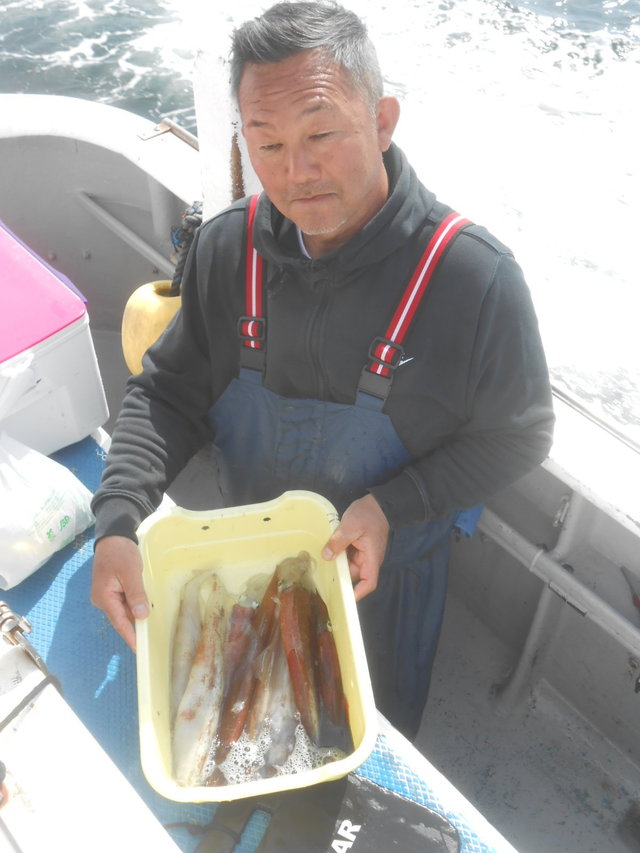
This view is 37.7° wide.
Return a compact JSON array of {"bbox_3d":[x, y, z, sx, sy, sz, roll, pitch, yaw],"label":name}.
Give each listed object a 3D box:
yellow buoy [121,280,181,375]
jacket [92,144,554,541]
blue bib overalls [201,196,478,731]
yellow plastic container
[{"bbox_3d":[-0.449,-0.262,2.850,0.300,0.370,0.300,0,35,0],"label":"yellow buoy"},{"bbox_3d":[0.031,-0.028,1.295,0.580,0.630,0.510,11,36,15],"label":"jacket"},{"bbox_3d":[0.050,0.225,1.684,0.430,1.320,0.330,11,36,15],"label":"blue bib overalls"},{"bbox_3d":[-0.082,0.277,1.158,0.263,0.112,0.385,-7,49,-4],"label":"yellow plastic container"}]

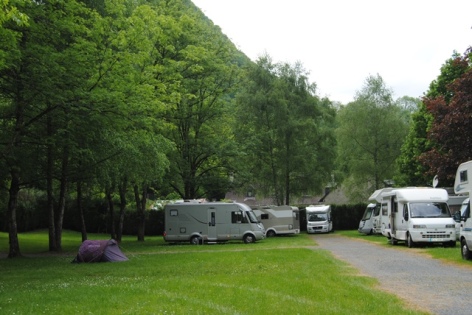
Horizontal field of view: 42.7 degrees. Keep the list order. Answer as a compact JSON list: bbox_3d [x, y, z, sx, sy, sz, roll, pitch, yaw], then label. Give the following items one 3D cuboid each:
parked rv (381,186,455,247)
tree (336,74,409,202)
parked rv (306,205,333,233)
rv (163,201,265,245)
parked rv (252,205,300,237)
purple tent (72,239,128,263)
[{"bbox_3d":[8.604,2.877,29.044,2.220,2.700,5.700,-1,-6,3],"label":"parked rv"},{"bbox_3d":[16.784,-0.793,75.033,8.800,19.300,8.300,-1,-6,0],"label":"tree"},{"bbox_3d":[8.533,6.300,60.947,2.300,2.750,6.500,-2,-6,10],"label":"parked rv"},{"bbox_3d":[-1.517,4.604,42.453,7.000,2.850,2.300,-1,-6,5],"label":"rv"},{"bbox_3d":[2.183,5.763,54.150,6.700,2.800,2.300,-2,-6,16],"label":"parked rv"},{"bbox_3d":[-5.486,3.750,24.451,2.100,0.960,1.350,-3,-7,20],"label":"purple tent"}]

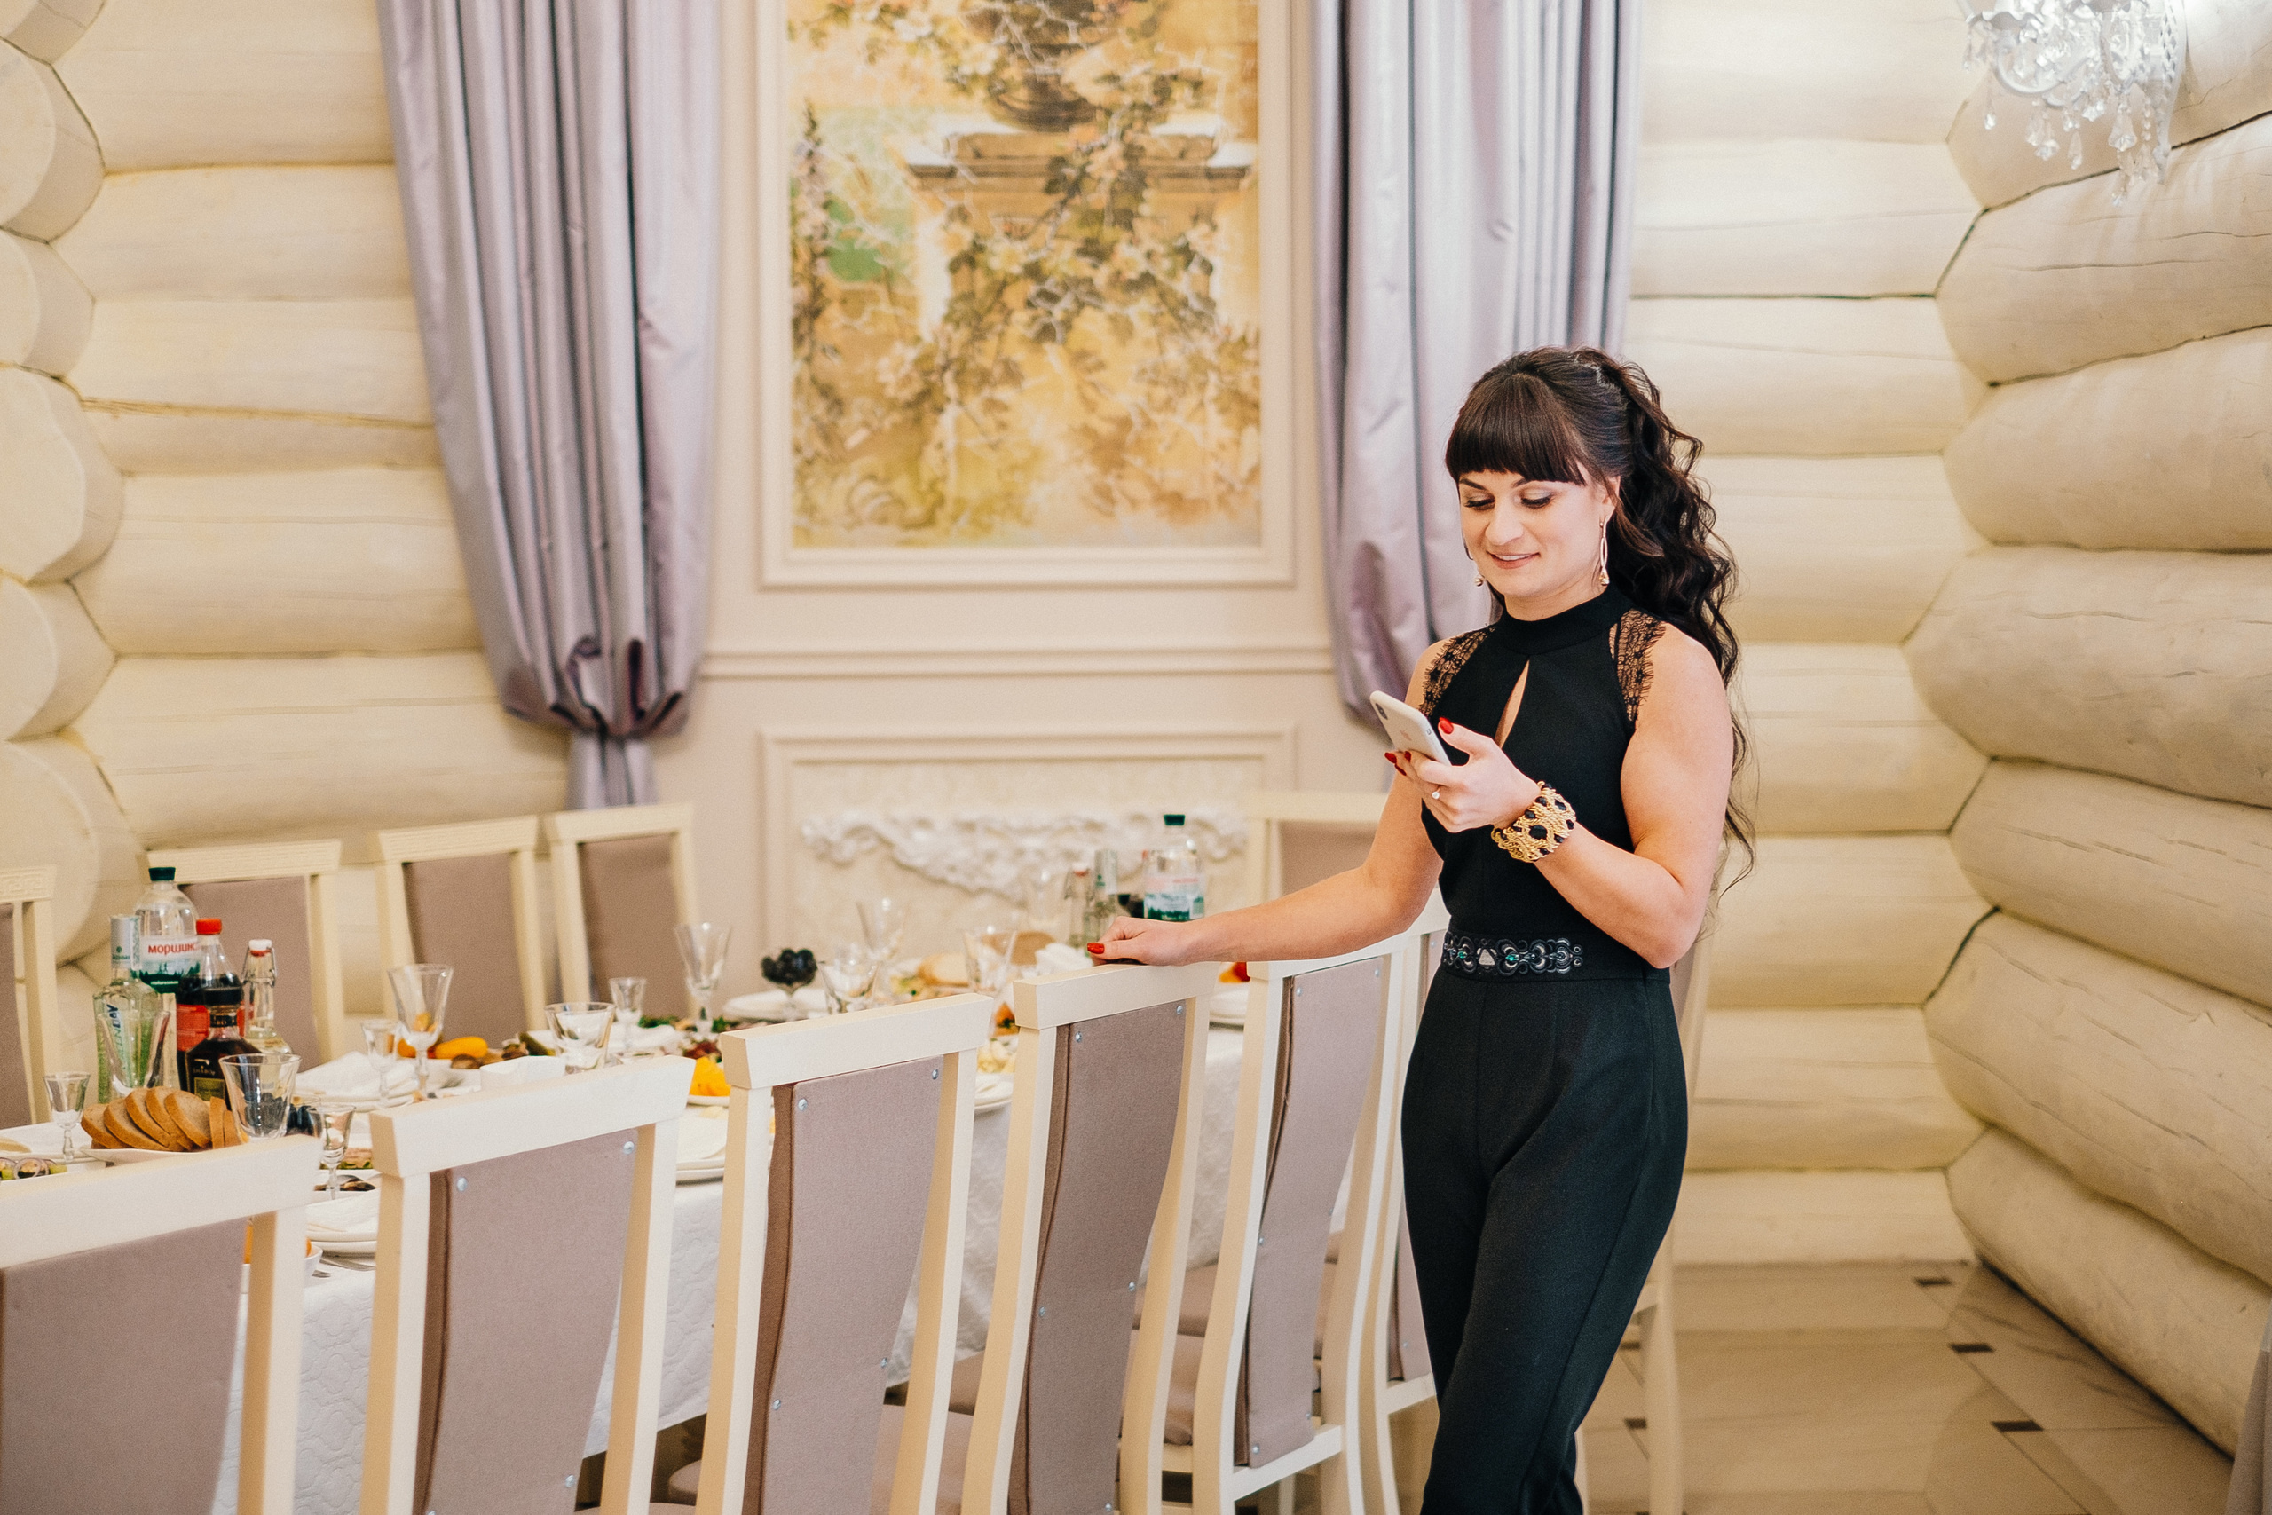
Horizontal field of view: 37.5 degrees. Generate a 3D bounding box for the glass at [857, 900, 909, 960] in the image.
[{"bbox_3d":[-0.393,0.311,5.205,0.084,0.175,0.084,0,3,0],"label":"glass"}]

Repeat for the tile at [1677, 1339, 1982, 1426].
[{"bbox_3d":[1.200,1.105,5.880,0.600,0.012,0.600,0,3,0],"label":"tile"}]

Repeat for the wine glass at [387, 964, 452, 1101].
[{"bbox_3d":[-0.915,0.356,4.285,0.083,0.175,0.083,0,3,0],"label":"wine glass"}]

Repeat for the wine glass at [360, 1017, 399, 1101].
[{"bbox_3d":[-0.973,0.393,4.303,0.050,0.105,0.050,0,3,0],"label":"wine glass"}]

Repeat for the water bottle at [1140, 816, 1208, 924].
[{"bbox_3d":[0.057,0.245,4.888,0.088,0.320,0.088,0,3,1],"label":"water bottle"}]

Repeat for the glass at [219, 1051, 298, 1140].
[{"bbox_3d":[-1.057,0.415,4.045,0.095,0.100,0.095,0,3,0],"label":"glass"}]

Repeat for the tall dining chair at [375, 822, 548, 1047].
[{"bbox_3d":[-1.018,0.624,5.856,0.520,1.000,0.420,1,4,33],"label":"tall dining chair"}]

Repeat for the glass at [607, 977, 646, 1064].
[{"bbox_3d":[-0.714,0.370,4.702,0.052,0.110,0.052,0,3,0],"label":"glass"}]

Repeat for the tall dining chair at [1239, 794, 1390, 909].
[{"bbox_3d":[0.323,0.581,6.420,0.420,1.000,0.520,1,3,20],"label":"tall dining chair"}]

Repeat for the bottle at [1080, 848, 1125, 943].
[{"bbox_3d":[-0.042,0.275,4.807,0.070,0.280,0.070,0,3,6],"label":"bottle"}]

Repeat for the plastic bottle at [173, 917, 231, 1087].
[{"bbox_3d":[-1.088,0.334,3.937,0.086,0.285,0.086,-1,3,-11],"label":"plastic bottle"}]

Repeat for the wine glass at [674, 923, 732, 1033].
[{"bbox_3d":[-0.631,0.331,4.887,0.085,0.166,0.085,0,3,0],"label":"wine glass"}]

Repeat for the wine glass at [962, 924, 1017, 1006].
[{"bbox_3d":[-0.210,0.332,4.813,0.085,0.166,0.085,0,3,0],"label":"wine glass"}]

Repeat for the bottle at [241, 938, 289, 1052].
[{"bbox_3d":[-1.037,0.349,3.977,0.074,0.260,0.074,-1,3,-11],"label":"bottle"}]

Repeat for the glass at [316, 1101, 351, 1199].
[{"bbox_3d":[-0.868,0.433,3.616,0.052,0.110,0.052,0,3,0],"label":"glass"}]

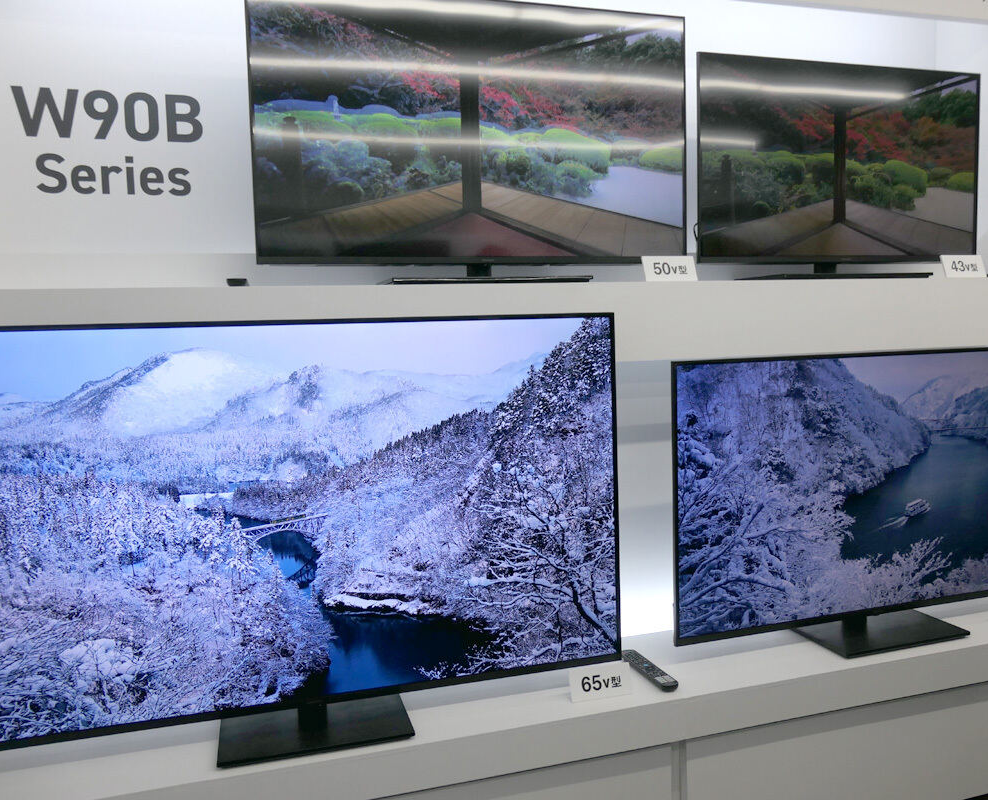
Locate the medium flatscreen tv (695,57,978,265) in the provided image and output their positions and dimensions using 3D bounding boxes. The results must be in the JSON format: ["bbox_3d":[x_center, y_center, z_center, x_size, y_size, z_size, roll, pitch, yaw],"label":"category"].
[{"bbox_3d":[0.998,-0.674,2.320,0.963,0.562,0.075,-3,5,-16],"label":"medium flatscreen tv"}]

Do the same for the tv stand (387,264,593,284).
[{"bbox_3d":[-0.025,-0.323,2.053,0.490,0.060,0.220,-3,5,-15],"label":"tv stand"}]

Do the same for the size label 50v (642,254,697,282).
[{"bbox_3d":[0.461,-0.345,2.108,0.146,0.069,0.025,-3,5,-15],"label":"size label 50v"}]

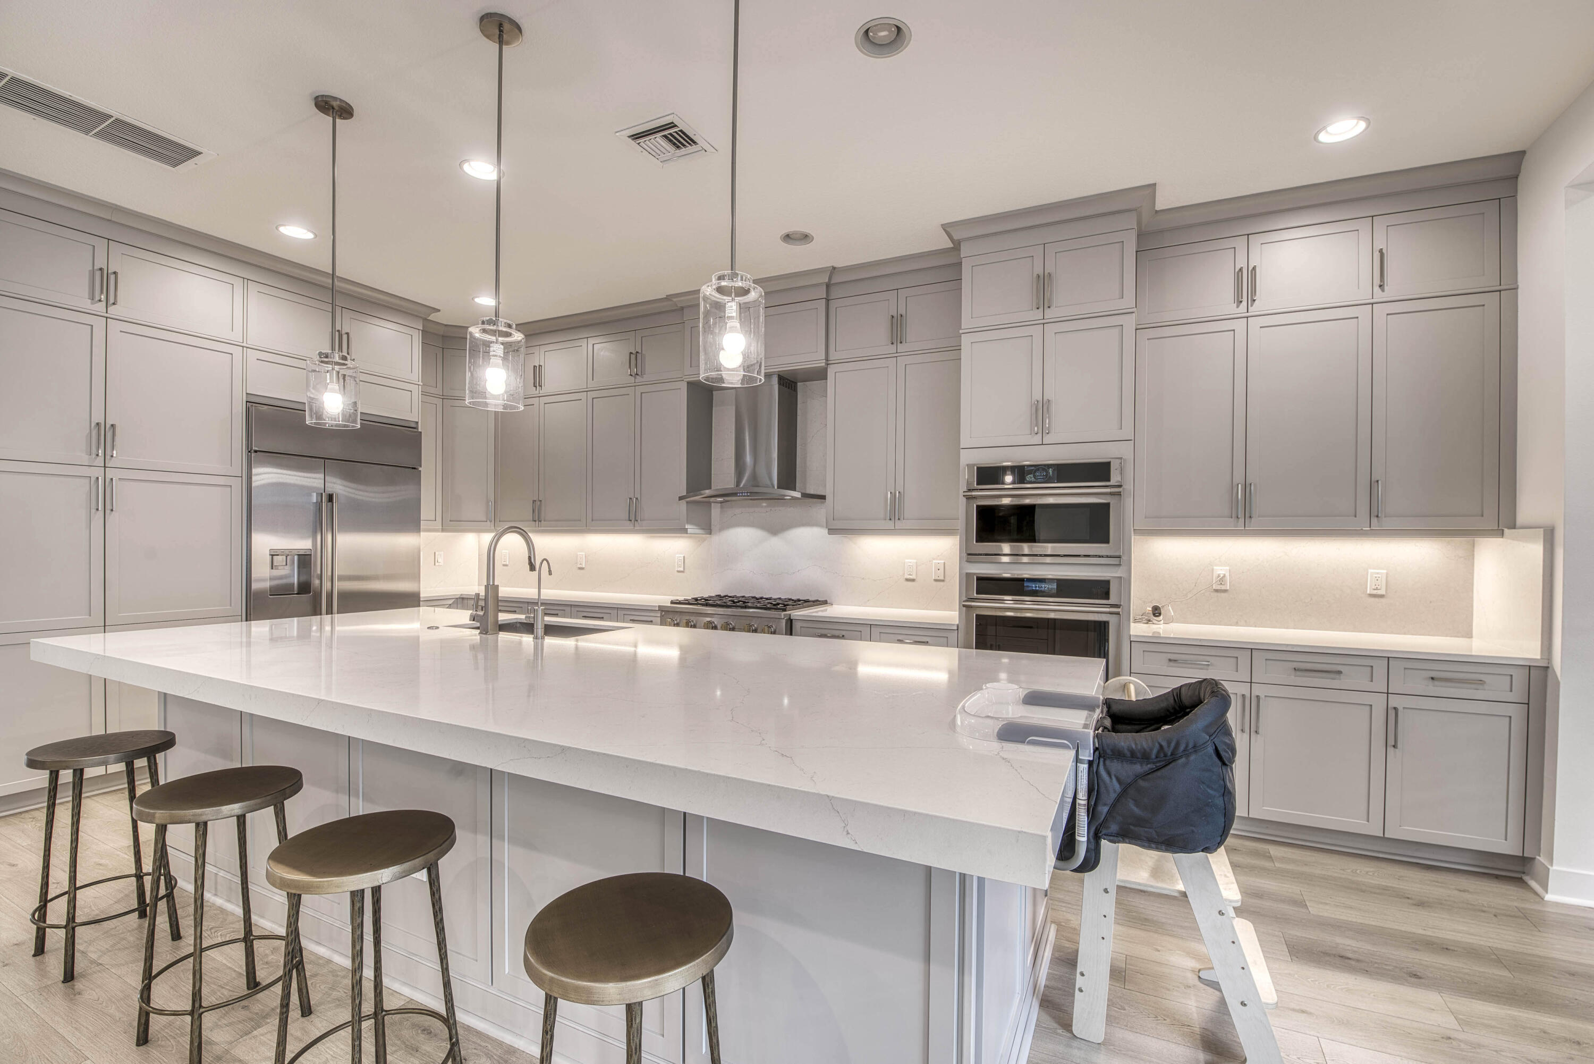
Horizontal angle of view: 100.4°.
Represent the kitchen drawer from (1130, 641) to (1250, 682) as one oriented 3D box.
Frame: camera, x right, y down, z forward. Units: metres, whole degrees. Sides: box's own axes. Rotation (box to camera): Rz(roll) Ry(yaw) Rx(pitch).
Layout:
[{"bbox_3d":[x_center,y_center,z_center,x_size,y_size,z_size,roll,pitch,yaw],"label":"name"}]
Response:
[{"bbox_3d":[1.950,0.614,3.358,0.490,0.153,0.500,0,0,24],"label":"kitchen drawer"}]

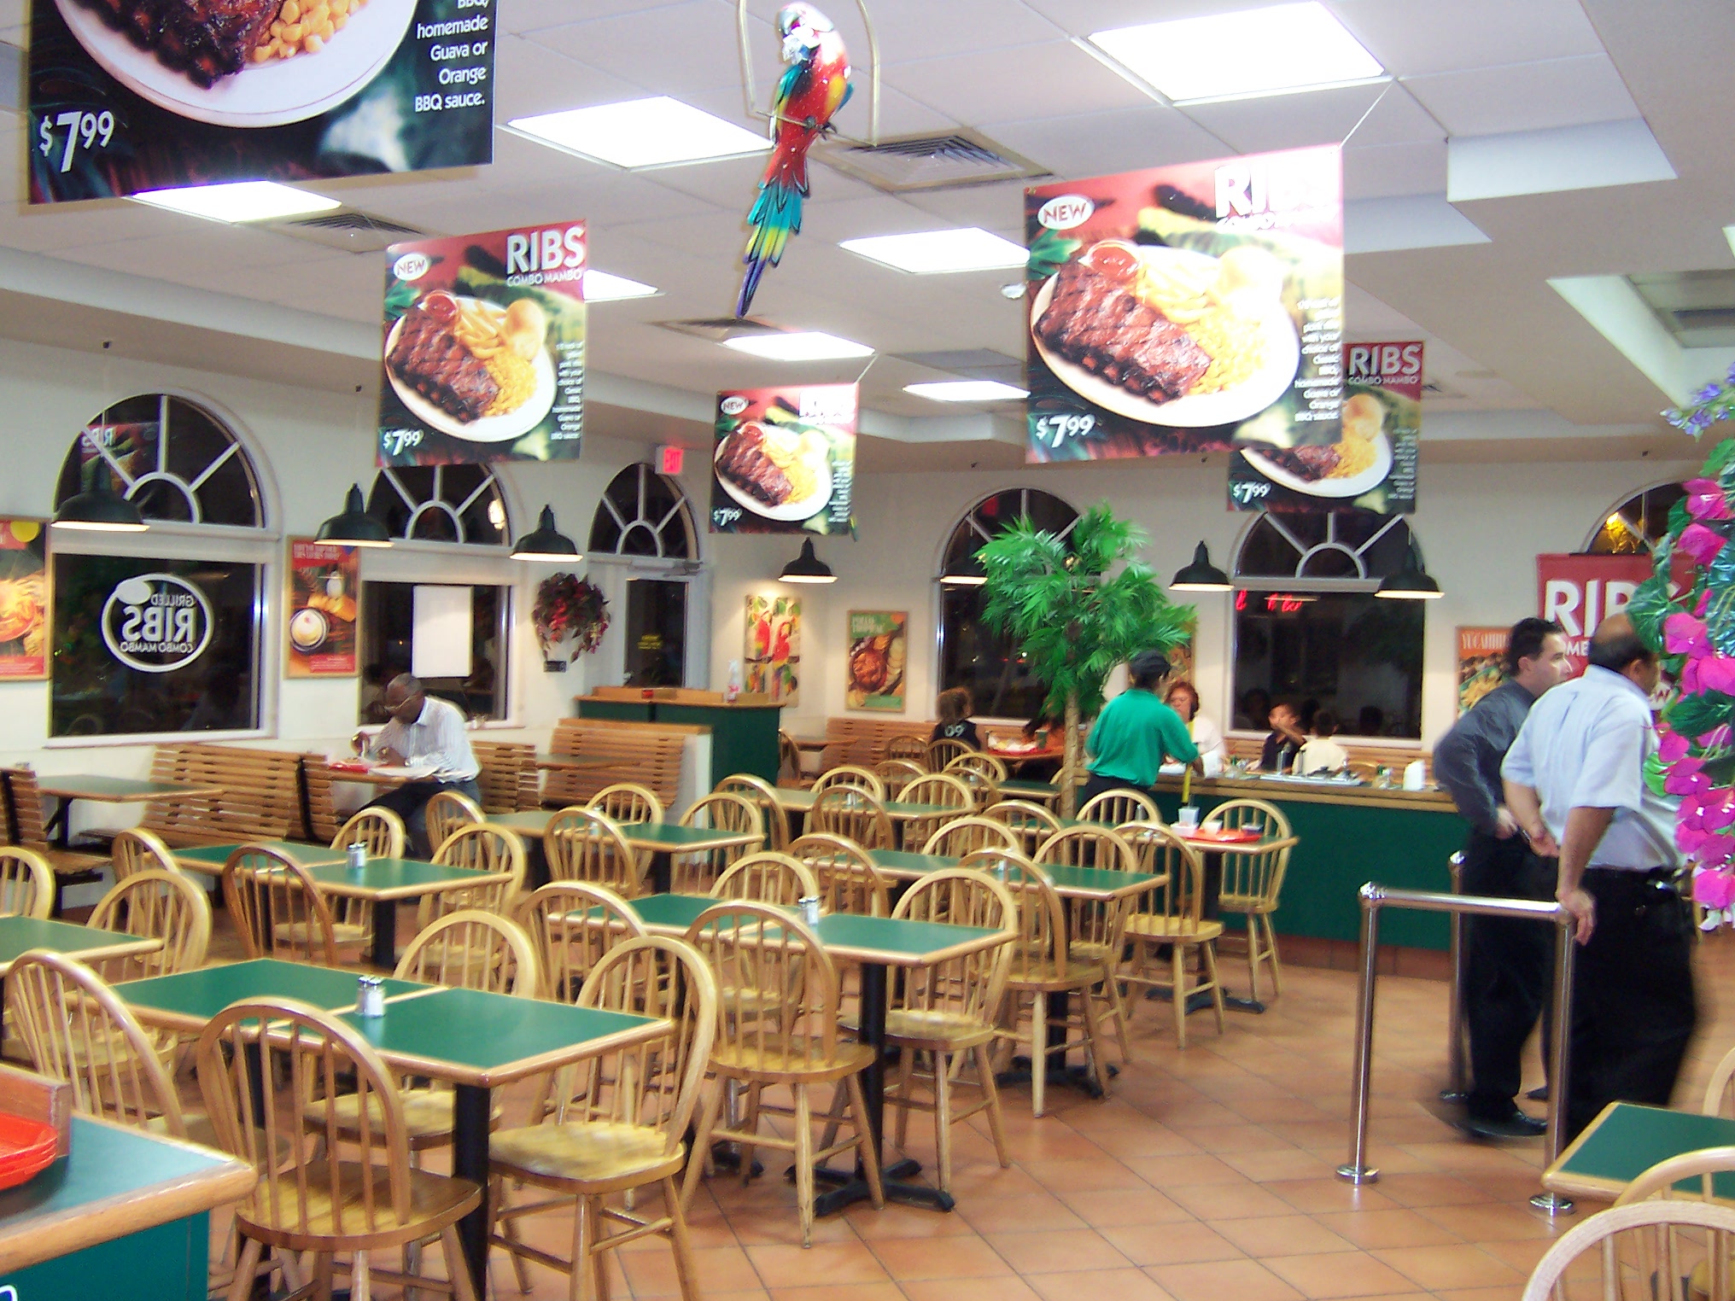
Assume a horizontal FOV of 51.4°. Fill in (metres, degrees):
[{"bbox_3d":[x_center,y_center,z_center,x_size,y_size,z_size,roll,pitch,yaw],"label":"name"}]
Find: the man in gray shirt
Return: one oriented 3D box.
[{"bbox_3d":[2.232,0.764,6.359,0.520,1.750,0.490,1,1,-25],"label":"man in gray shirt"}]

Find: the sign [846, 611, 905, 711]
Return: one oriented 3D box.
[{"bbox_3d":[0.072,0.088,14.724,0.560,0.810,0.030,2,1,31],"label":"sign"}]

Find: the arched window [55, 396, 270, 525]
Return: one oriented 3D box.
[{"bbox_3d":[-3.752,-1.019,9.656,0.100,0.718,1.322,2,1,31],"label":"arched window"}]

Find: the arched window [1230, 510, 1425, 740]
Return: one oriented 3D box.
[{"bbox_3d":[3.272,-0.283,12.805,1.383,1.843,0.100,2,1,31],"label":"arched window"}]

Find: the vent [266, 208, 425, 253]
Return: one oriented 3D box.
[{"bbox_3d":[-1.931,-1.591,6.724,0.570,0.070,0.570,2,1,30],"label":"vent"}]

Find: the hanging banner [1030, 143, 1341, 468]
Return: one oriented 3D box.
[{"bbox_3d":[0.826,-0.920,4.884,0.910,0.775,0.020,2,1,34],"label":"hanging banner"}]

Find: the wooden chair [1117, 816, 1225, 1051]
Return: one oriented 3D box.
[{"bbox_3d":[1.204,1.146,7.526,0.460,0.900,0.500,2,1,37],"label":"wooden chair"}]

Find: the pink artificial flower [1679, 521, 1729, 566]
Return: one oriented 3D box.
[{"bbox_3d":[1.112,-0.141,2.400,0.062,0.062,0.050,2,1,25],"label":"pink artificial flower"}]

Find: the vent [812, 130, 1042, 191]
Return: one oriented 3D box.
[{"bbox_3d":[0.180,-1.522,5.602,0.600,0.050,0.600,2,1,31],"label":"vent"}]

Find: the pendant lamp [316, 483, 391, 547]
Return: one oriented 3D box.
[{"bbox_3d":[-2.758,-0.729,9.700,0.410,0.345,0.410,2,1,31],"label":"pendant lamp"}]

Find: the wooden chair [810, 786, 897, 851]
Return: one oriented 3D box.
[{"bbox_3d":[-0.041,1.095,8.774,0.460,0.900,0.500,2,1,34],"label":"wooden chair"}]

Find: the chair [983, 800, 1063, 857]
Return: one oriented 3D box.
[{"bbox_3d":[0.739,1.123,8.248,0.460,0.900,0.500,2,1,34],"label":"chair"}]

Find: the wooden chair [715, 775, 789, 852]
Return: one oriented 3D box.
[{"bbox_3d":[-0.506,1.030,8.835,0.440,0.890,0.470,2,1,30],"label":"wooden chair"}]

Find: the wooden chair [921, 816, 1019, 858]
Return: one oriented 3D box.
[{"bbox_3d":[0.283,1.080,6.973,0.440,0.890,0.470,2,1,30],"label":"wooden chair"}]

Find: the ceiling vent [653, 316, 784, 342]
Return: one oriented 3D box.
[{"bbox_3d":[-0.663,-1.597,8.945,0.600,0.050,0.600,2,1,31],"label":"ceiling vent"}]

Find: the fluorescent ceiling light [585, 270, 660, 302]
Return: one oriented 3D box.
[{"bbox_3d":[-1.288,-1.607,7.898,0.600,0.060,0.600,2,1,31],"label":"fluorescent ceiling light"}]

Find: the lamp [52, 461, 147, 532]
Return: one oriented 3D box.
[{"bbox_3d":[-3.713,-0.744,8.724,0.404,0.320,0.404,2,1,31],"label":"lamp"}]

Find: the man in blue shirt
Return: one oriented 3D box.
[{"bbox_3d":[2.284,0.768,5.709,0.500,1.760,0.520,1,1,-40],"label":"man in blue shirt"}]

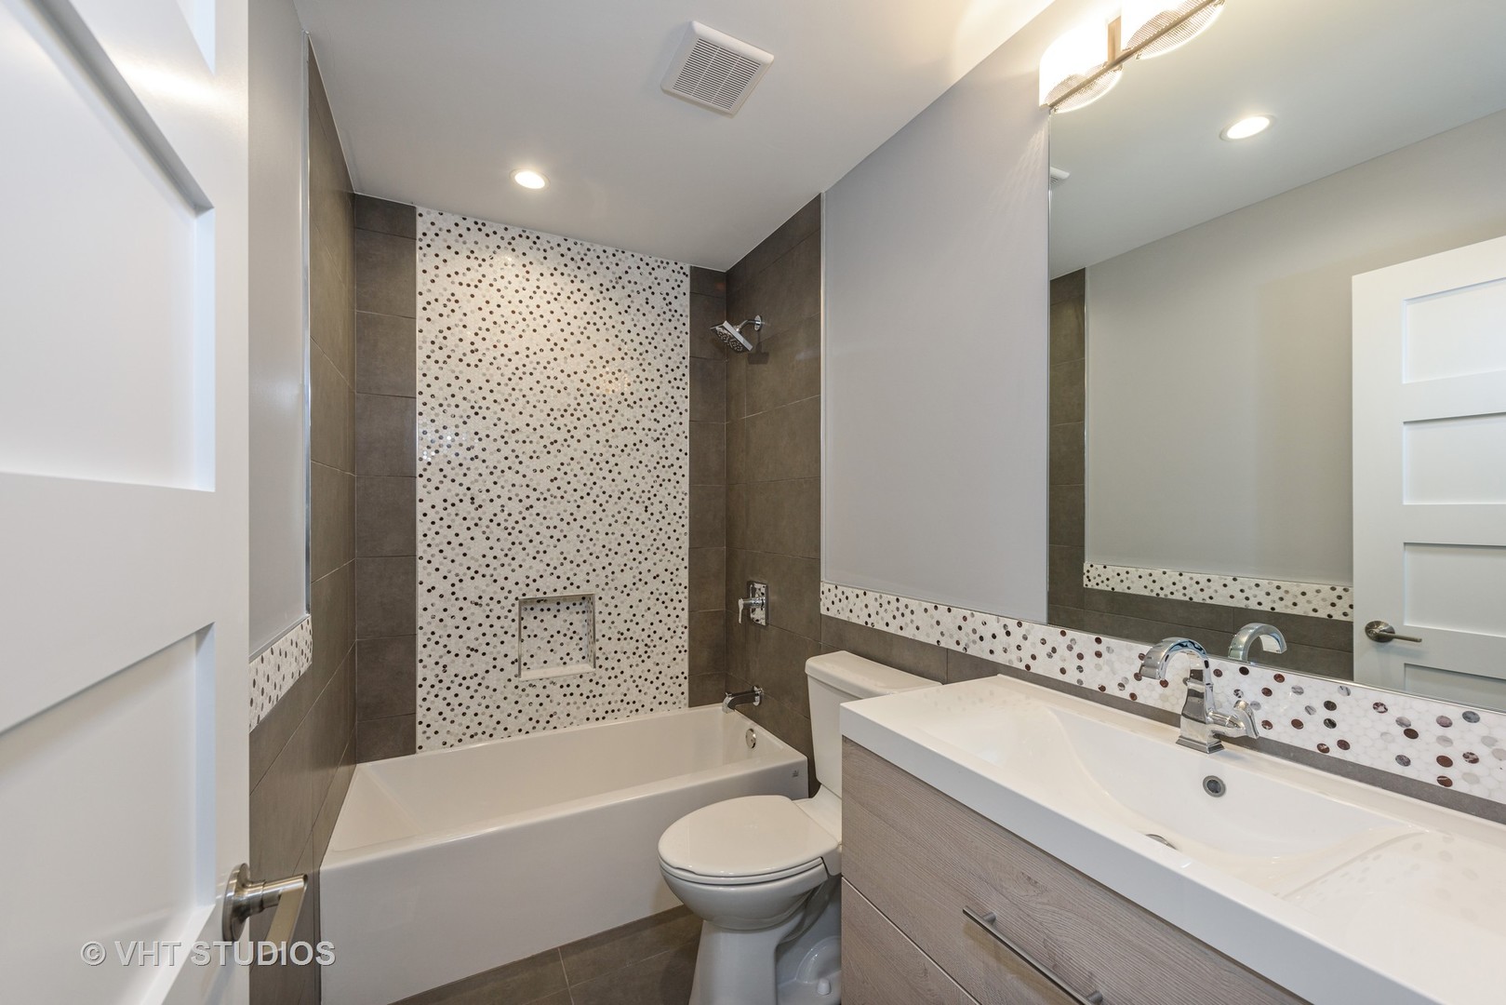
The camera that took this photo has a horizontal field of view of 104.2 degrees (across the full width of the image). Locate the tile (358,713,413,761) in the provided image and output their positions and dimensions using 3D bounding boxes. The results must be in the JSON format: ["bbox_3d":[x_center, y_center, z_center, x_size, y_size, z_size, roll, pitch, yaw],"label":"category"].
[{"bbox_3d":[-1.398,0.899,2.231,0.197,0.148,0.010,0,0,-28],"label":"tile"}]

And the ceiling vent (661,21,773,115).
[{"bbox_3d":[-0.097,-1.135,1.563,0.231,0.025,0.242,0,0,-28],"label":"ceiling vent"}]

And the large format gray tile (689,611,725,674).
[{"bbox_3d":[-0.222,0.672,2.835,0.191,0.305,0.010,0,0,-28],"label":"large format gray tile"}]

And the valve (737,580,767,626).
[{"bbox_3d":[-0.020,0.446,2.571,0.095,0.179,0.173,0,0,-28],"label":"valve"}]

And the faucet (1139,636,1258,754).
[{"bbox_3d":[0.739,0.330,0.978,0.202,0.200,0.113,0,0,-28],"label":"faucet"}]

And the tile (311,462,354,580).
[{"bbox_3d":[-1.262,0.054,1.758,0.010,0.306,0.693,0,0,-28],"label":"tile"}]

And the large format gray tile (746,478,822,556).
[{"bbox_3d":[0.112,0.061,2.426,0.010,0.305,0.604,0,0,-28],"label":"large format gray tile"}]

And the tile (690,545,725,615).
[{"bbox_3d":[-0.221,0.367,2.837,0.191,0.305,0.010,0,0,-28],"label":"tile"}]

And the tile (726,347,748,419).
[{"bbox_3d":[-0.078,-0.548,2.790,0.010,0.305,0.213,0,0,-28],"label":"tile"}]

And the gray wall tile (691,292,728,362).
[{"bbox_3d":[-0.216,-0.853,2.844,0.191,0.305,0.012,0,0,-28],"label":"gray wall tile"}]

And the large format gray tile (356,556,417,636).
[{"bbox_3d":[-1.396,0.364,2.233,0.197,0.307,0.010,0,0,-28],"label":"large format gray tile"}]

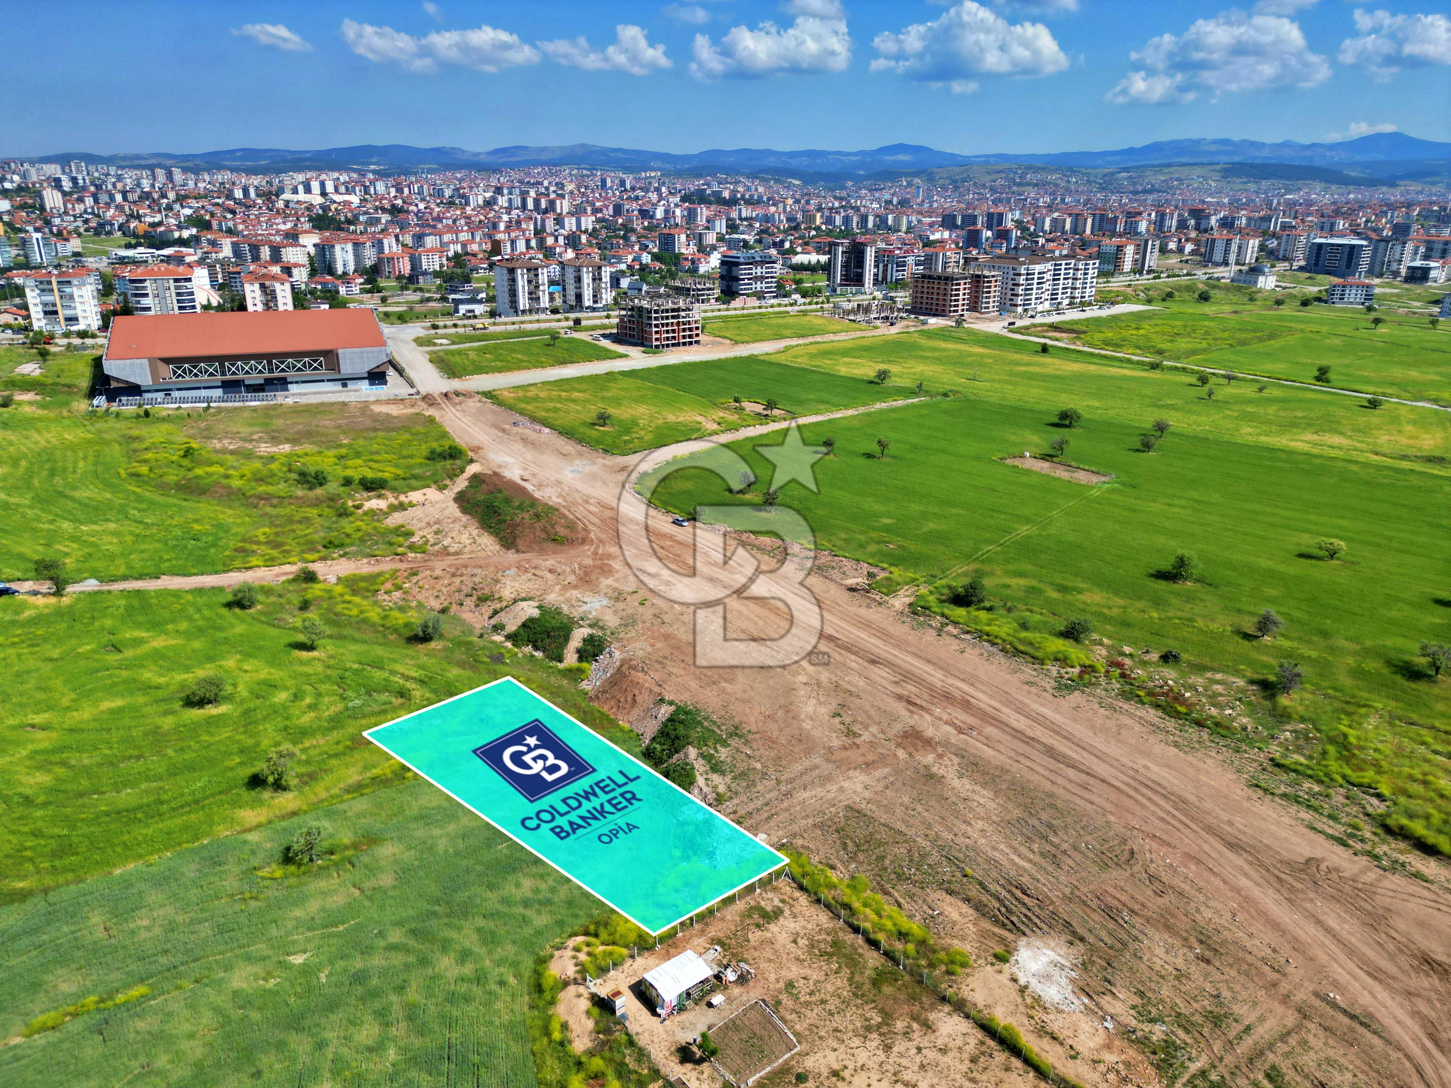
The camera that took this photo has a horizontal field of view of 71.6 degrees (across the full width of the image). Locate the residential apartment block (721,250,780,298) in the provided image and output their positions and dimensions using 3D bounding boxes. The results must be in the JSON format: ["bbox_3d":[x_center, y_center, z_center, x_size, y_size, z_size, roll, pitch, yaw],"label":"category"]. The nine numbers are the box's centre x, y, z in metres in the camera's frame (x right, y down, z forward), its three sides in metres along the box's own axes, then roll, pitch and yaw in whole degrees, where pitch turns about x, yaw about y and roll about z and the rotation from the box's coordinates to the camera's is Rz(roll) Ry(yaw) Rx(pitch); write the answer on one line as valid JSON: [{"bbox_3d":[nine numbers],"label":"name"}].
[{"bbox_3d":[14.695,-164.748,621.655,31.982,27.675,17.129,-16,26,-38],"label":"residential apartment block"}]

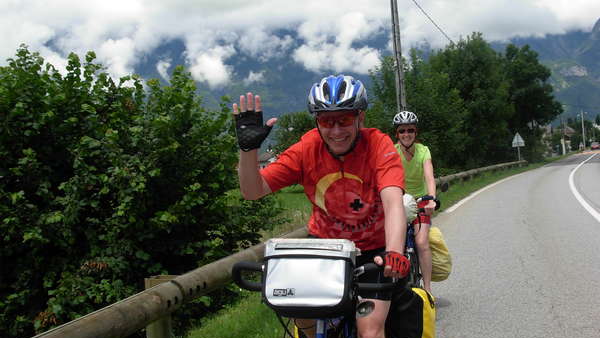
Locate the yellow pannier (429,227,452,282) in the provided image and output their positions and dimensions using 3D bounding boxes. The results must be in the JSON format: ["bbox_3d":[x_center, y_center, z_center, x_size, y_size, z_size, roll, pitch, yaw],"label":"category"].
[{"bbox_3d":[1.184,0.733,5.650,0.220,0.470,0.340,-4,1,15],"label":"yellow pannier"}]

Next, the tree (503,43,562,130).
[{"bbox_3d":[19.413,-5.302,55.000,5.900,9.700,5.900,-4,1,0],"label":"tree"}]

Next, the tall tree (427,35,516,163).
[{"bbox_3d":[11.063,-3.858,42.000,5.400,8.700,5.400,-4,1,0],"label":"tall tree"}]

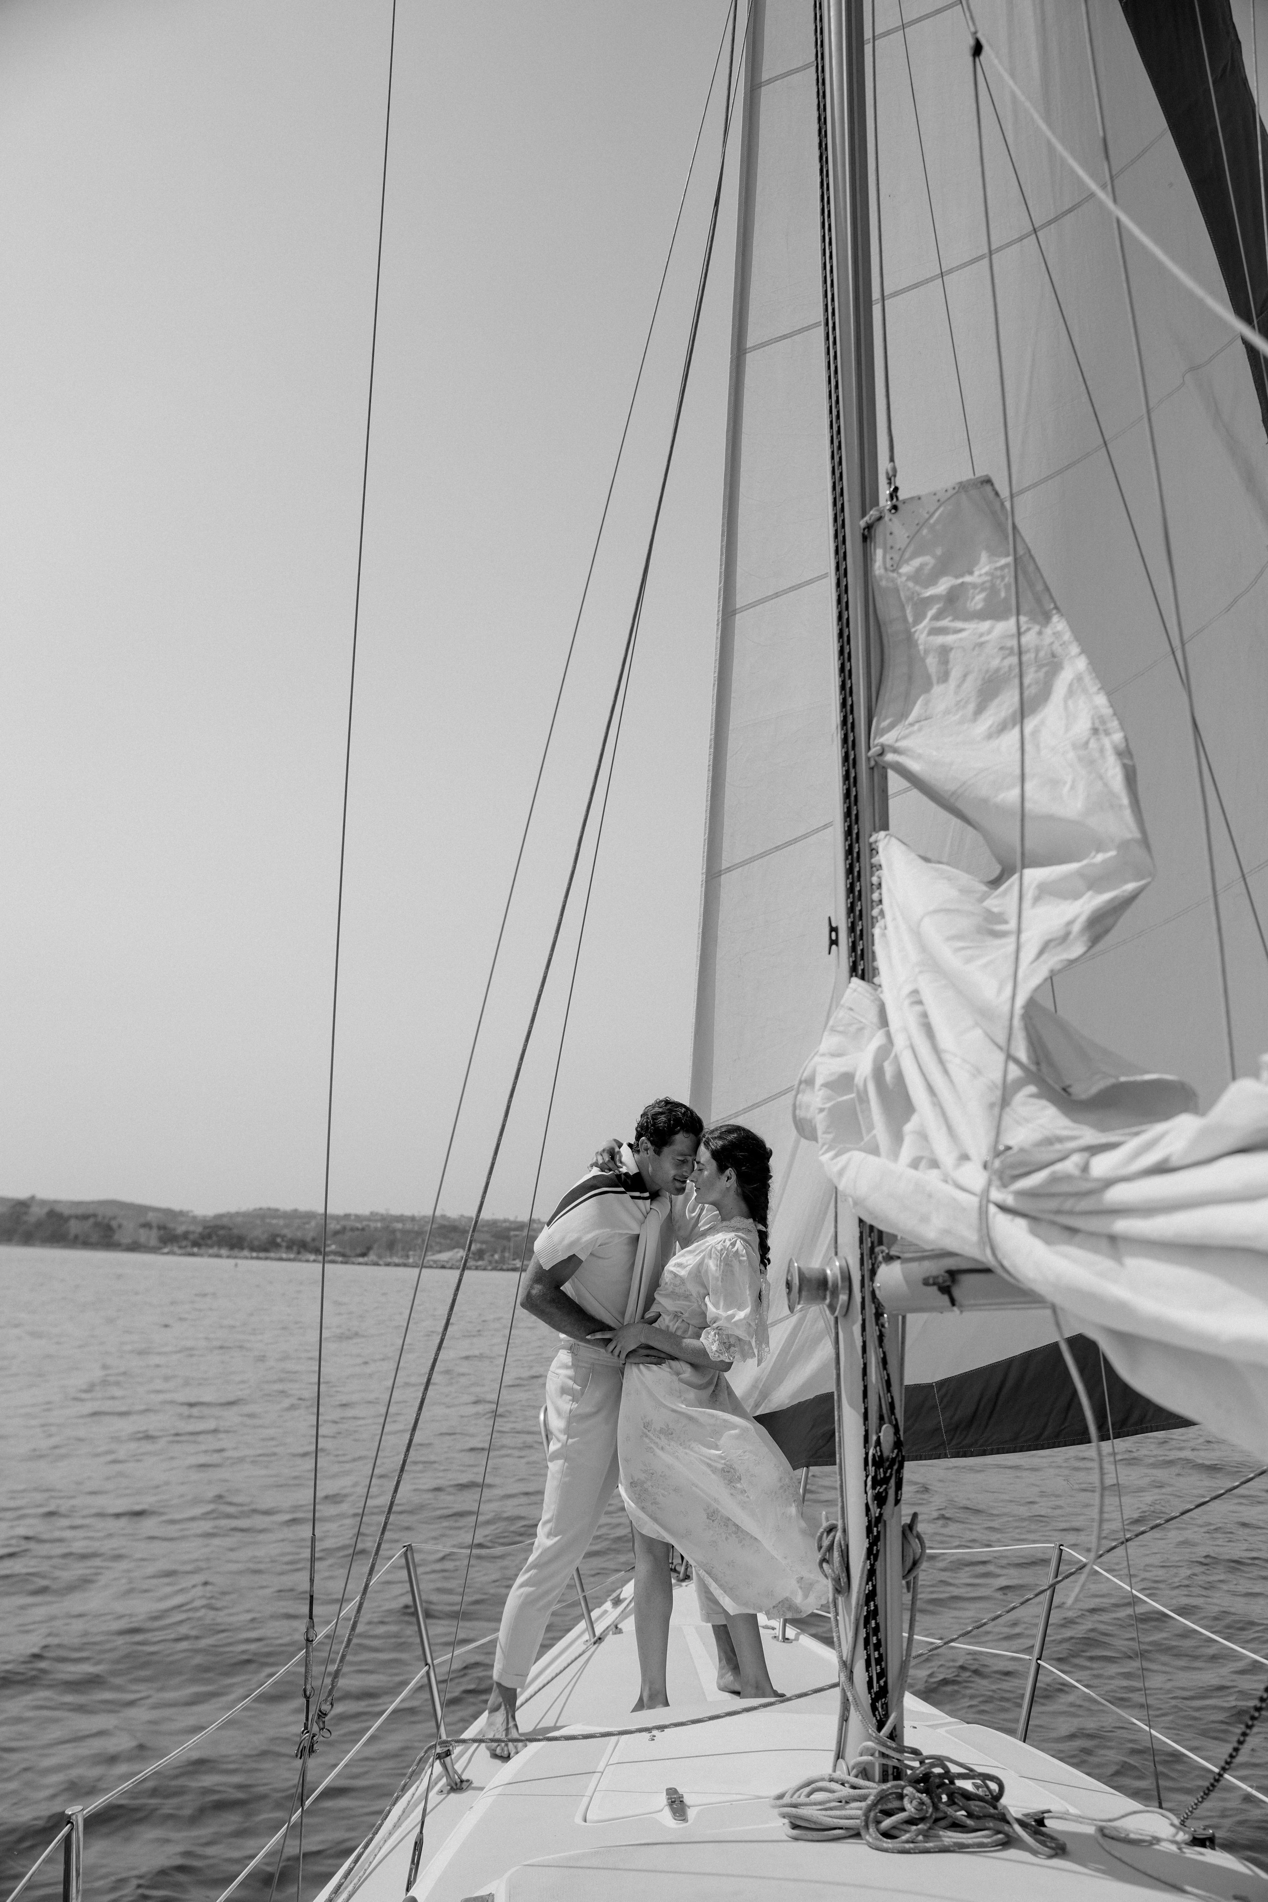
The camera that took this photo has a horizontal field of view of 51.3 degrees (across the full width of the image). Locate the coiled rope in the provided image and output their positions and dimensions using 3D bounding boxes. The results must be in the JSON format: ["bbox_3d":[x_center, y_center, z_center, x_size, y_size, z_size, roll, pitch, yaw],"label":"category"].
[{"bbox_3d":[0.494,1.527,2.431,0.490,0.115,0.320,3,-14,0],"label":"coiled rope"}]

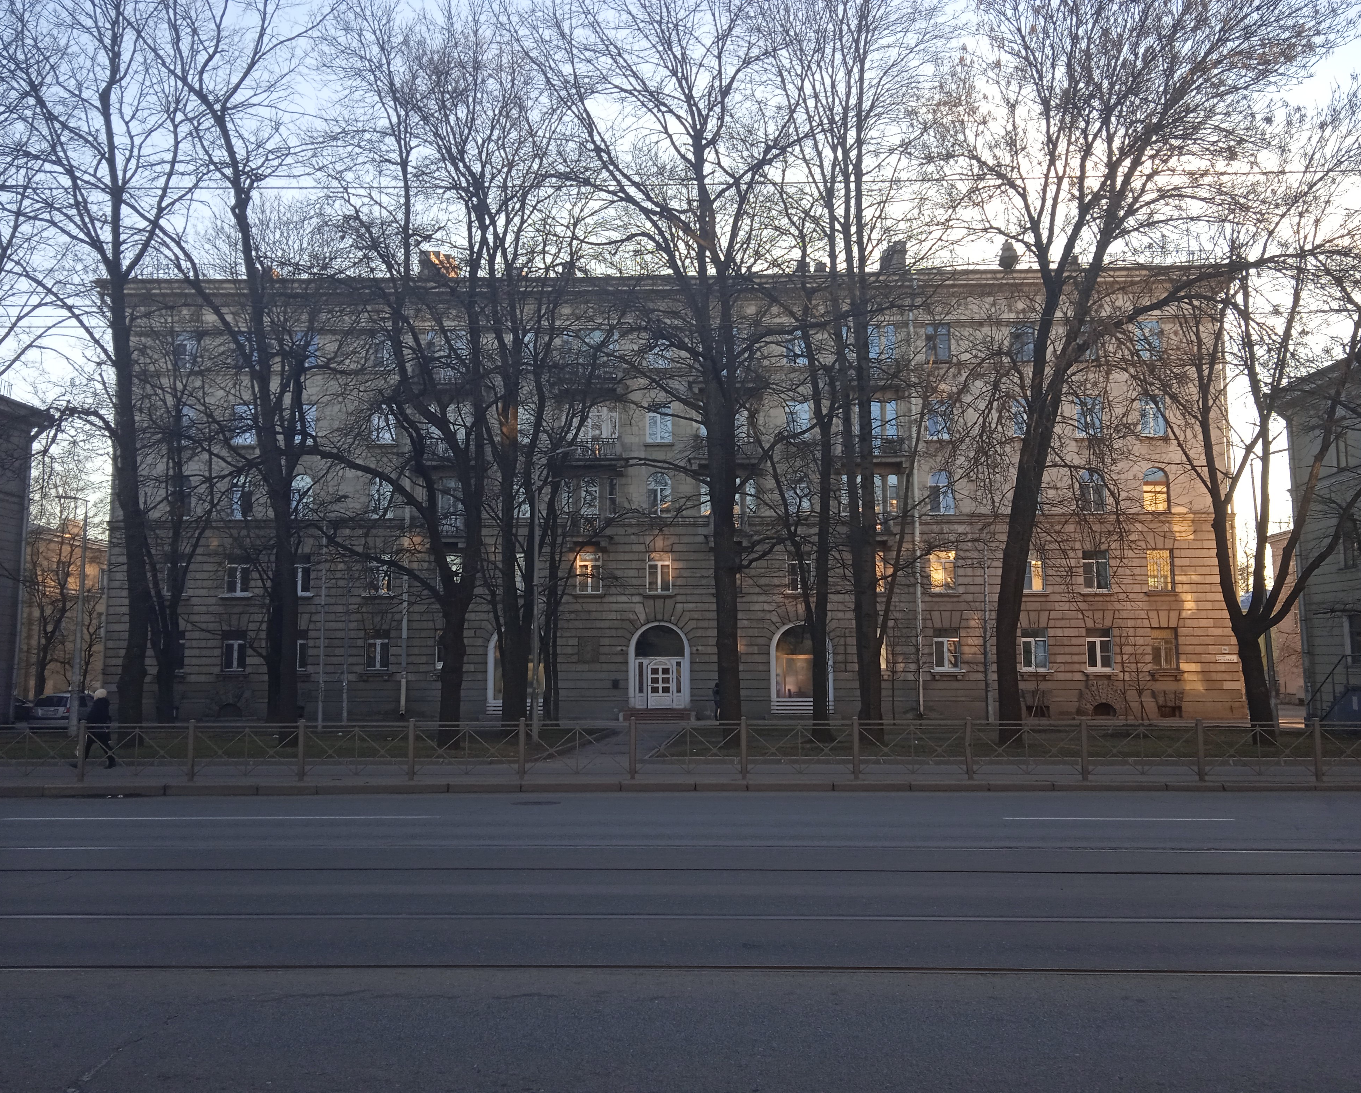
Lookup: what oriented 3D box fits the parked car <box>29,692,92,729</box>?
[{"bbox_3d":[-24.837,6.685,47.800,1.760,1.530,4.450,1,-7,-11],"label":"parked car"}]

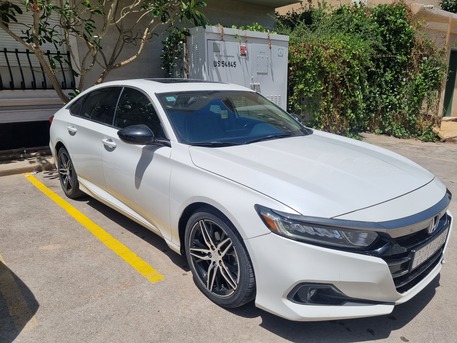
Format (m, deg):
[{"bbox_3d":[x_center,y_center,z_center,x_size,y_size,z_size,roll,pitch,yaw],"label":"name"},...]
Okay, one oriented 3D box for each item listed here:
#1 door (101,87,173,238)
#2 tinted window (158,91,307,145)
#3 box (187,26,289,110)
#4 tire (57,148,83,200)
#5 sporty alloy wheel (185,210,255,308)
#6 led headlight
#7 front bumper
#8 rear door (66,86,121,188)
[{"bbox_3d":[-0.720,-0.162,2.915,0.310,1.120,1.260,-10,18,-41],"label":"door"},{"bbox_3d":[0.106,-0.518,3.088,1.470,0.160,0.820,-10,48,-41],"label":"tinted window"},{"bbox_3d":[0.294,-1.954,8.132,2.570,2.420,0.720,-12,18,-39],"label":"box"},{"bbox_3d":[-1.926,-0.011,4.257,0.235,0.670,0.670,-10,18,-41],"label":"tire"},{"bbox_3d":[-0.024,0.537,2.234,0.235,0.670,0.670,-10,18,-41],"label":"sporty alloy wheel"},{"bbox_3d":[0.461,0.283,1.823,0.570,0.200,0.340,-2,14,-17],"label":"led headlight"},{"bbox_3d":[0.997,0.476,2.285,1.850,0.530,0.680,-10,18,-41],"label":"front bumper"},{"bbox_3d":[-1.409,-0.376,3.650,0.300,1.090,1.030,-10,18,-41],"label":"rear door"}]

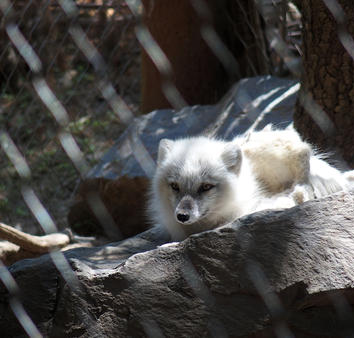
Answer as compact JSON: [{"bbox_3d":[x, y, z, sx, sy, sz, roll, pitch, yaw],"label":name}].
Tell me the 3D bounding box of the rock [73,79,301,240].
[{"bbox_3d":[0.021,-0.019,6.950,0.450,0.220,0.420,0,12,0],"label":"rock"}]

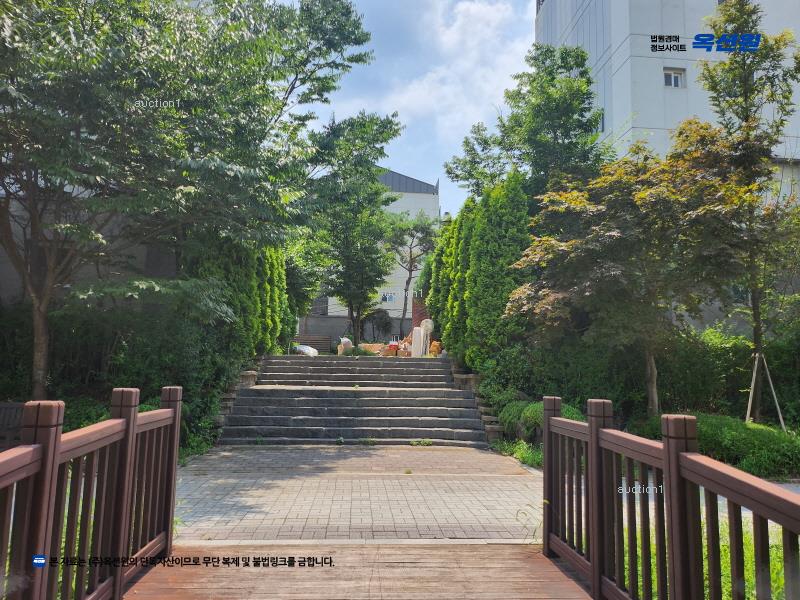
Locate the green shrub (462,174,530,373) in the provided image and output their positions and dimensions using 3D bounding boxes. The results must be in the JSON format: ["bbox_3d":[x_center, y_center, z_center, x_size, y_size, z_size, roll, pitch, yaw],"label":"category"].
[{"bbox_3d":[2.457,-0.751,13.956,1.600,5.160,1.600,2,-6,-4],"label":"green shrub"}]

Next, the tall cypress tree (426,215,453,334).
[{"bbox_3d":[1.577,-0.551,18.127,1.350,4.580,1.350,2,-6,-4],"label":"tall cypress tree"}]

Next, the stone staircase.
[{"bbox_3d":[-0.930,1.940,11.650,4.800,1.480,3.750,1,-4,-2],"label":"stone staircase"}]

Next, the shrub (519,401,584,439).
[{"bbox_3d":[2.792,2.223,10.234,1.200,0.690,1.050,2,-6,-4],"label":"shrub"}]

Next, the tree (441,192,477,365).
[{"bbox_3d":[1.941,-0.601,16.043,1.400,4.900,1.400,2,-6,-4],"label":"tree"}]

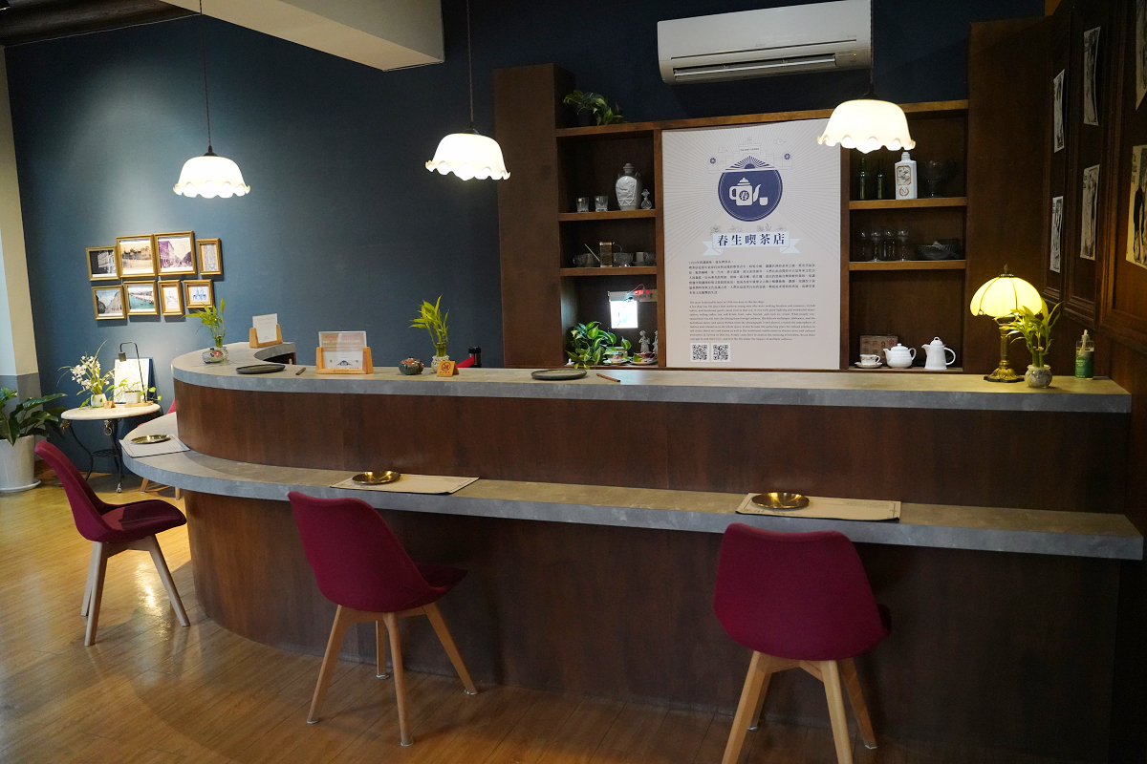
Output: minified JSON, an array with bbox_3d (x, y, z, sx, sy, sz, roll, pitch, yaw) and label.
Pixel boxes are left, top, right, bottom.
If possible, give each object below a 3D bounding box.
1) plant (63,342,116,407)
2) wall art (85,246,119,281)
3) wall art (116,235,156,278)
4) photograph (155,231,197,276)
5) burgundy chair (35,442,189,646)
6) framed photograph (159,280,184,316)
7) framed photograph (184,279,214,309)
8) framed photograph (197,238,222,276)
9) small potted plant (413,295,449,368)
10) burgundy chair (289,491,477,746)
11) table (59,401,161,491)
[{"bbox_3d":[-3.556,-0.055,6.770,0.340,0.471,0.300,-5,8,-27],"label":"plant"},{"bbox_3d":[-3.318,-0.837,6.551,0.288,0.238,0.025,1,9,20],"label":"wall art"},{"bbox_3d":[-3.167,-0.916,6.726,0.350,0.282,0.030,1,8,21],"label":"wall art"},{"bbox_3d":[-2.703,-0.876,6.317,0.337,0.288,0.025,1,9,20],"label":"photograph"},{"bbox_3d":[-1.965,0.640,3.989,0.545,0.830,0.480,-5,8,-27],"label":"burgundy chair"},{"bbox_3d":[-2.762,-0.581,6.385,0.190,0.240,0.025,1,9,20],"label":"framed photograph"},{"bbox_3d":[-2.648,-0.625,6.564,0.252,0.196,0.025,1,8,21],"label":"framed photograph"},{"bbox_3d":[-2.436,-0.841,6.224,0.190,0.238,0.025,1,9,20],"label":"framed photograph"},{"bbox_3d":[-0.533,-0.184,3.504,0.145,0.285,0.130,1,9,20],"label":"small potted plant"},{"bbox_3d":[-0.640,0.722,3.095,0.470,0.830,0.555,2,9,24],"label":"burgundy chair"},{"bbox_3d":[-3.315,0.466,6.708,0.645,0.560,0.645,-5,8,-26],"label":"table"}]

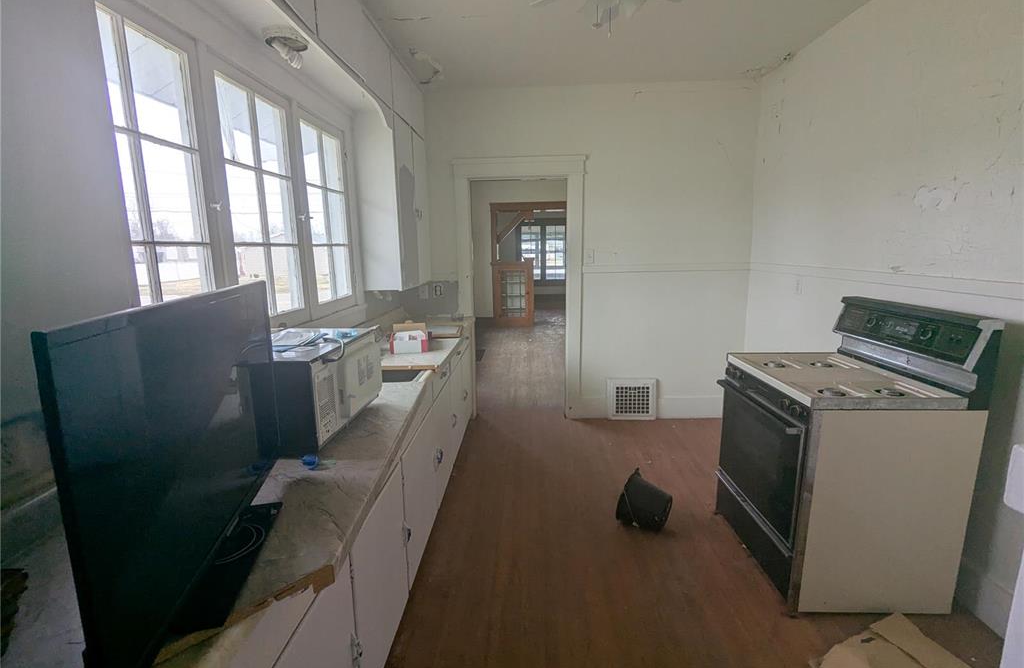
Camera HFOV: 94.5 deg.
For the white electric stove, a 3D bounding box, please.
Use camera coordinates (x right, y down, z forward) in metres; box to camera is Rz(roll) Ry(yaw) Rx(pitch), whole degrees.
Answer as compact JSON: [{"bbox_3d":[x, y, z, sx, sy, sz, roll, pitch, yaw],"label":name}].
[{"bbox_3d":[1.448,0.482,2.192,0.698,1.223,0.749,0,11,3],"label":"white electric stove"}]

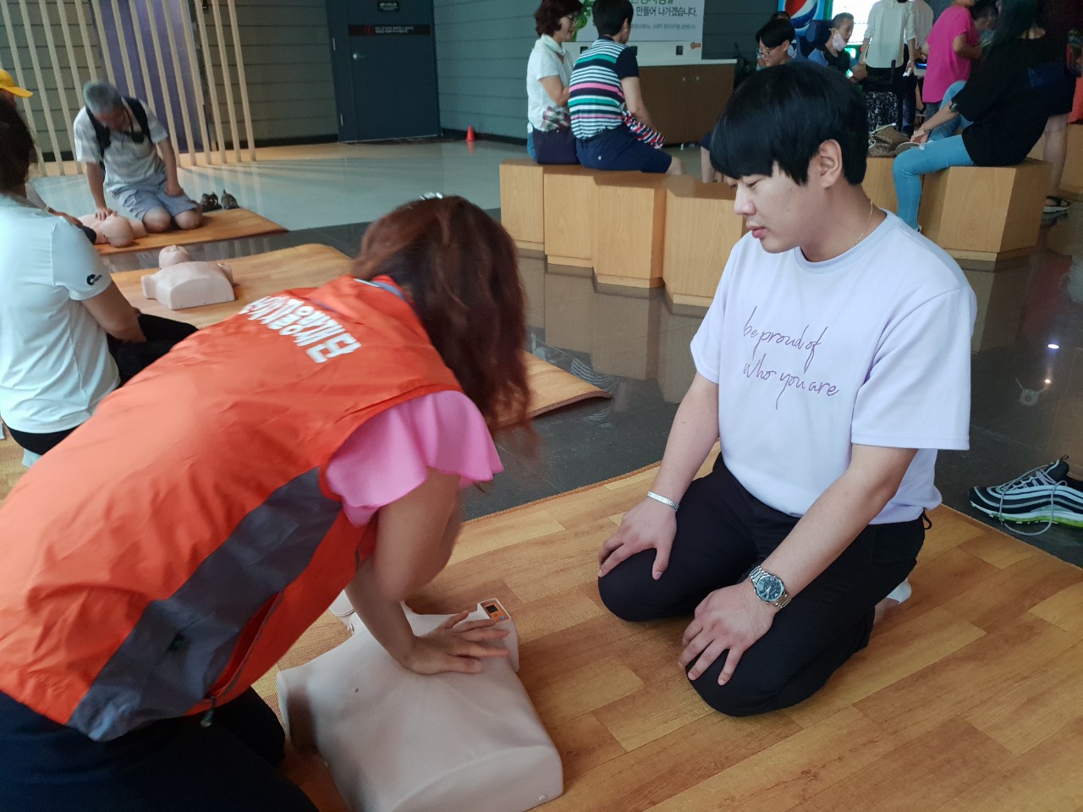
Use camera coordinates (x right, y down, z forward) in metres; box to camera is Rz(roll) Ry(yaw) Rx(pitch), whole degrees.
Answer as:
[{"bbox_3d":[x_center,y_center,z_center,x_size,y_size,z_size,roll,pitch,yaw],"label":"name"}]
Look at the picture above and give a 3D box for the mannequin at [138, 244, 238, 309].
[{"bbox_3d":[-1.626,-0.621,3.725,0.400,0.190,0.600,-14,26,-28],"label":"mannequin"}]

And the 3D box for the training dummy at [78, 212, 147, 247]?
[{"bbox_3d":[-2.614,-1.078,4.842,0.600,0.190,0.400,12,26,28],"label":"training dummy"}]

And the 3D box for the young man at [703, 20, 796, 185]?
[{"bbox_3d":[1.243,-1.595,4.655,0.760,1.170,0.500,-10,24,-20],"label":"young man"}]

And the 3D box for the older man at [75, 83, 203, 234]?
[{"bbox_3d":[-2.547,-1.576,5.157,0.640,0.870,0.720,-6,23,-12],"label":"older man"}]

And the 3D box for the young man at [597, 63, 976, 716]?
[{"bbox_3d":[0.434,-0.051,1.339,0.620,0.935,0.470,-15,27,-30],"label":"young man"}]

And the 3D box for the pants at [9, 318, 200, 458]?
[{"bbox_3d":[-1.052,-0.090,2.267,0.430,0.330,0.630,7,24,19],"label":"pants"}]

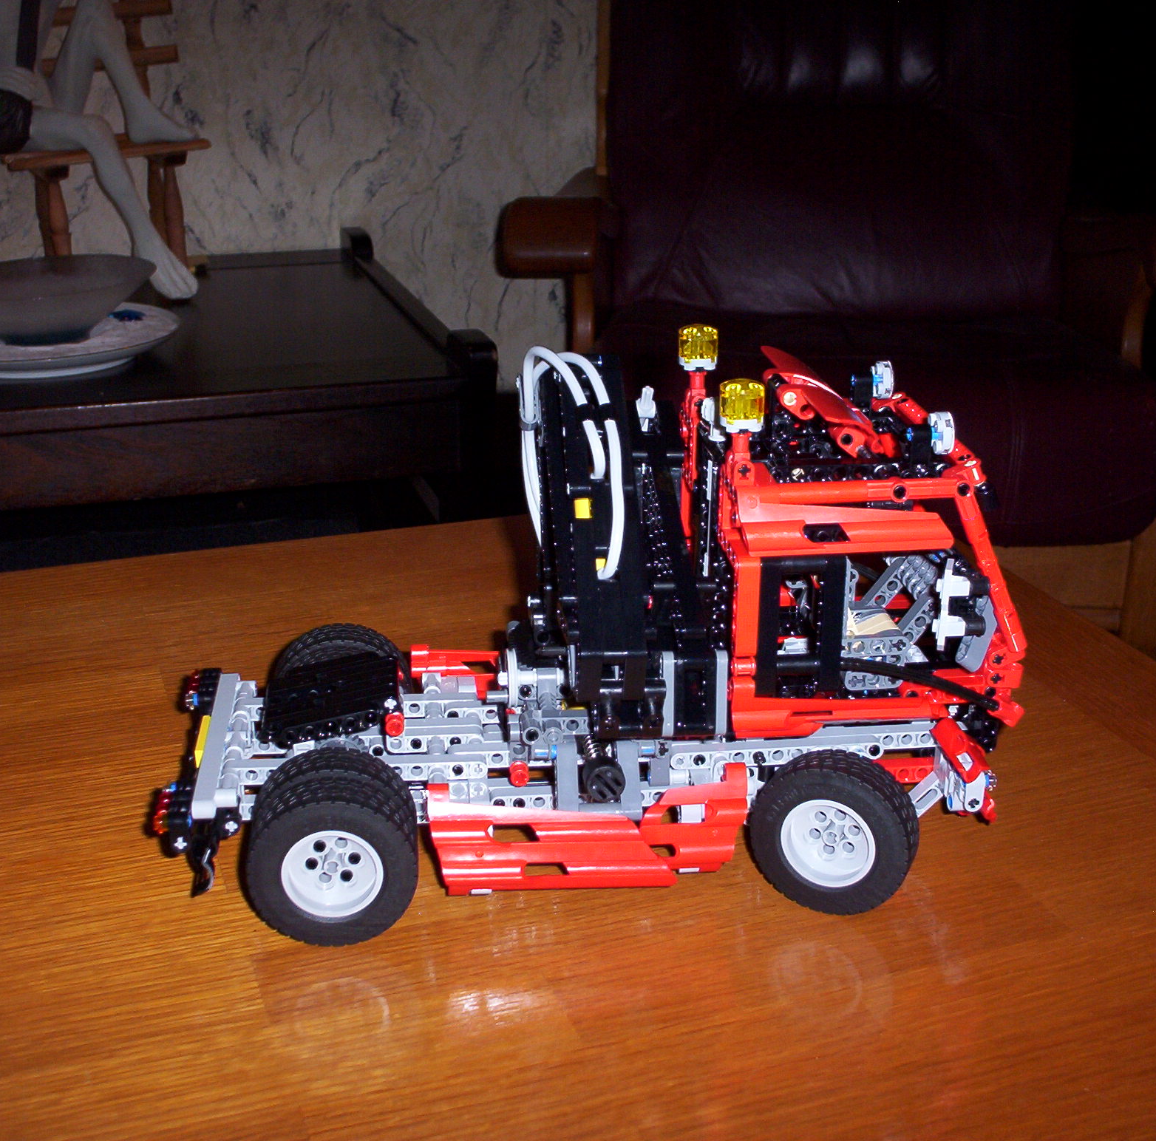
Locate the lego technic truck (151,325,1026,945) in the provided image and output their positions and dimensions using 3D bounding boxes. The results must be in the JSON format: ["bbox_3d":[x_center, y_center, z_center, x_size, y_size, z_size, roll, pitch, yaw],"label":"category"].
[{"bbox_3d":[0.003,0.012,0.645,0.341,0.208,0.164,-2,22,-7],"label":"lego technic truck"}]

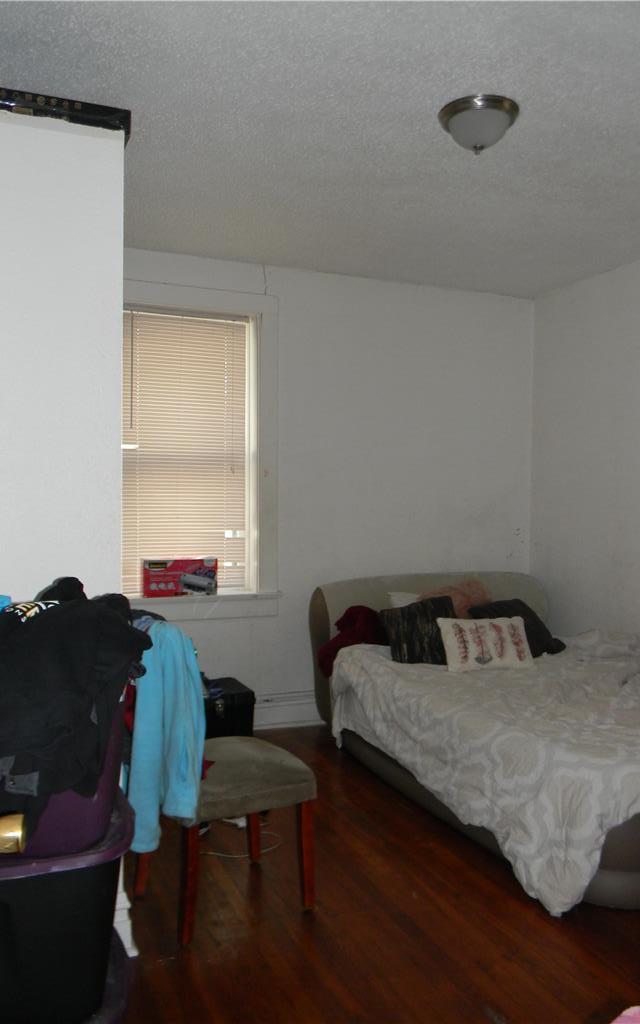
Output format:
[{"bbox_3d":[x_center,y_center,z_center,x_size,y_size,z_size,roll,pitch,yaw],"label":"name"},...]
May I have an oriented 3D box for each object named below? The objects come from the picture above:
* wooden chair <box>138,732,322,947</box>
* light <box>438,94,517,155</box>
[{"bbox_3d":[-0.349,0.824,2.808,0.538,0.970,0.458,0,0,-31],"label":"wooden chair"},{"bbox_3d":[0.576,-1.376,3.008,0.287,0.154,0.287,0,0,0],"label":"light"}]

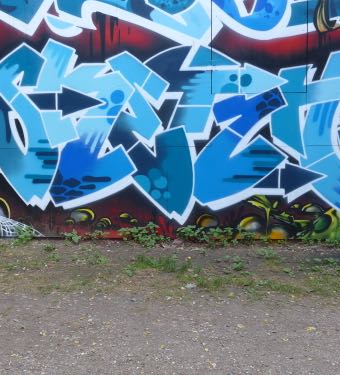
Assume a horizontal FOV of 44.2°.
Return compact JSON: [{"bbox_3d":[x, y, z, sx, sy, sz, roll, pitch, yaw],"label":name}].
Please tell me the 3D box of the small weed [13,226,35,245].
[{"bbox_3d":[-2.468,0.818,7.164,0.297,0.273,0.247,0,4,5],"label":"small weed"}]

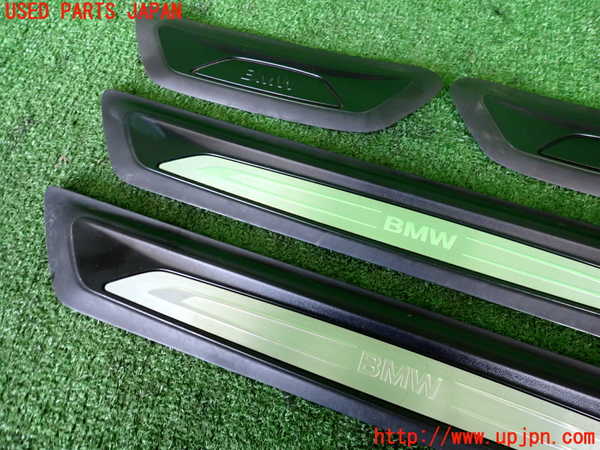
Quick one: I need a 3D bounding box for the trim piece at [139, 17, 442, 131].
[{"bbox_3d":[-0.036,-0.183,0.510,0.399,0.028,0.114,15,63,7],"label":"trim piece"}]

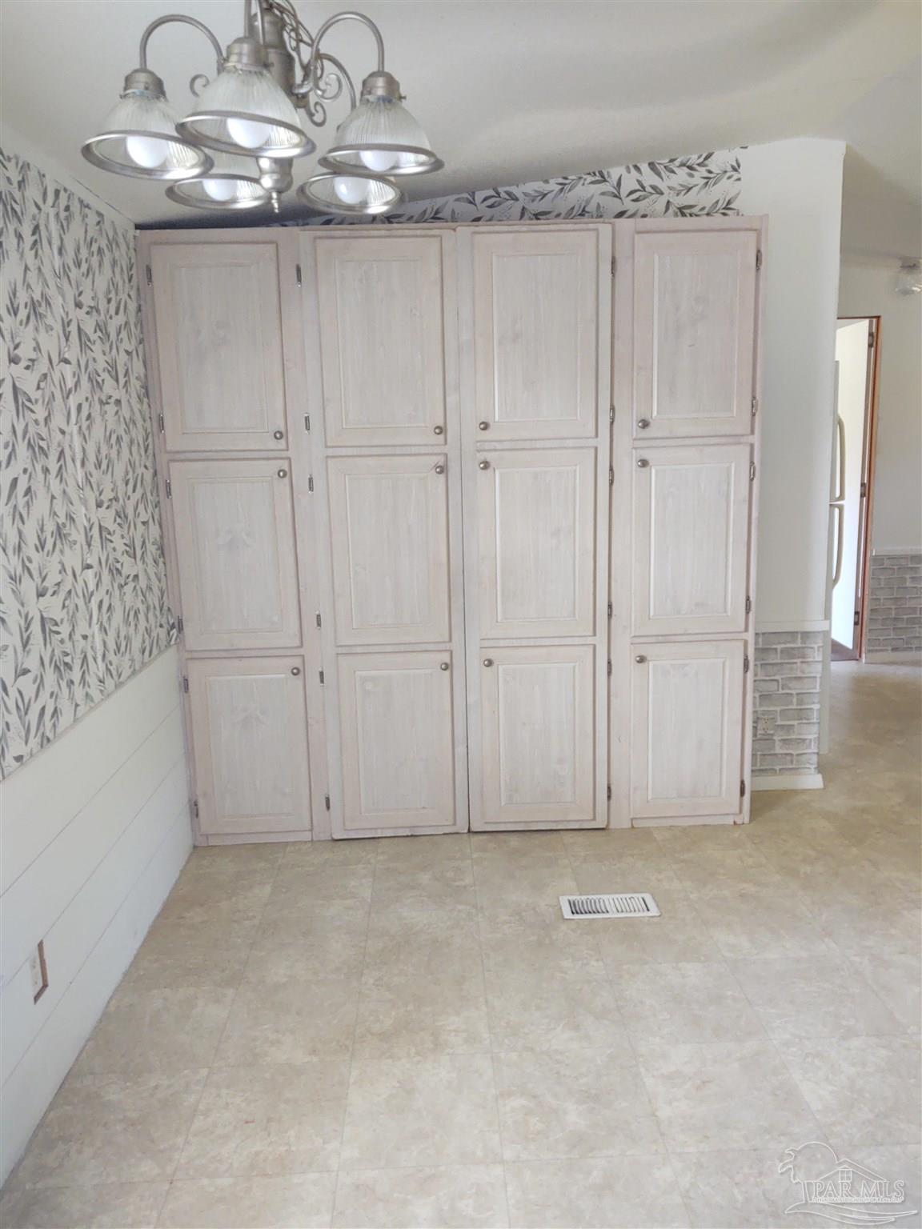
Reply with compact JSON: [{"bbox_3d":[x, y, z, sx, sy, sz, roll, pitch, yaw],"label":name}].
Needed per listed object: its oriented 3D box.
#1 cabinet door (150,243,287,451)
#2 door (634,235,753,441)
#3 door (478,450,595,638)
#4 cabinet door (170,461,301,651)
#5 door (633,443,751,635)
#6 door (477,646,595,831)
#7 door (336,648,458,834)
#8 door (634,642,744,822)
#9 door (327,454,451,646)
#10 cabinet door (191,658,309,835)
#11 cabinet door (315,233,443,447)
[{"bbox_3d":[-0.786,-0.869,3.151,0.405,0.658,0.025,-2,11,-2],"label":"cabinet door"},{"bbox_3d":[0.777,-0.926,3.200,0.402,0.659,0.025,-2,11,-2],"label":"door"},{"bbox_3d":[0.265,-0.237,3.312,0.403,0.657,0.027,-2,11,-1],"label":"door"},{"bbox_3d":[-0.767,-0.198,3.288,0.405,0.654,0.027,-2,11,-1],"label":"cabinet door"},{"bbox_3d":[0.796,-0.251,3.333,0.401,0.657,0.025,-2,11,-2],"label":"door"},{"bbox_3d":[0.278,0.438,3.447,0.406,0.662,0.027,-2,11,-1],"label":"door"},{"bbox_3d":[-0.225,0.449,3.411,0.400,0.650,0.025,-2,11,-2],"label":"door"},{"bbox_3d":[0.815,0.416,3.465,0.403,0.657,0.025,-2,11,-2],"label":"door"},{"bbox_3d":[-0.241,-0.214,3.301,0.403,0.654,0.027,-2,11,-1],"label":"door"},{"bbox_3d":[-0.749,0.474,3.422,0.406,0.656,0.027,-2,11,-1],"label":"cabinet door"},{"bbox_3d":[-0.259,-0.893,3.165,0.408,0.666,0.027,-2,11,-1],"label":"cabinet door"}]

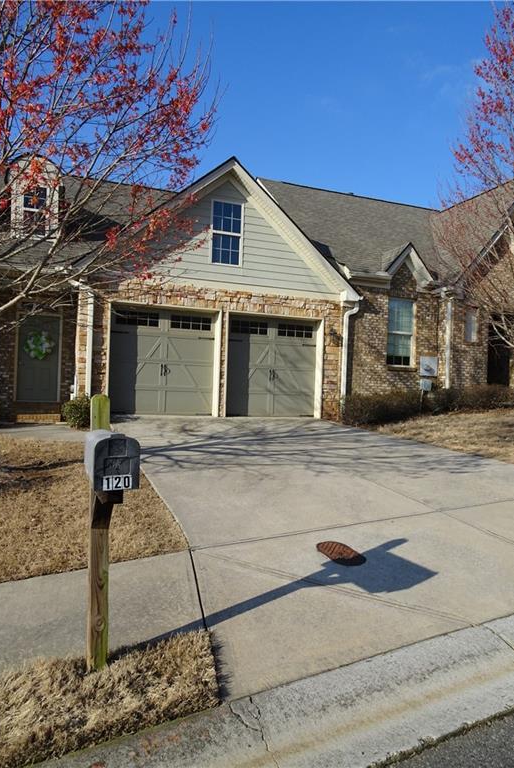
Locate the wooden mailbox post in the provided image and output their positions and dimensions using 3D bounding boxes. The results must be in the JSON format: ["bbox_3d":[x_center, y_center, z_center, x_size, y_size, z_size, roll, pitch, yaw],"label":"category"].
[{"bbox_3d":[-0.740,0.765,2.585,0.195,1.395,0.620,2,-1,-24],"label":"wooden mailbox post"}]

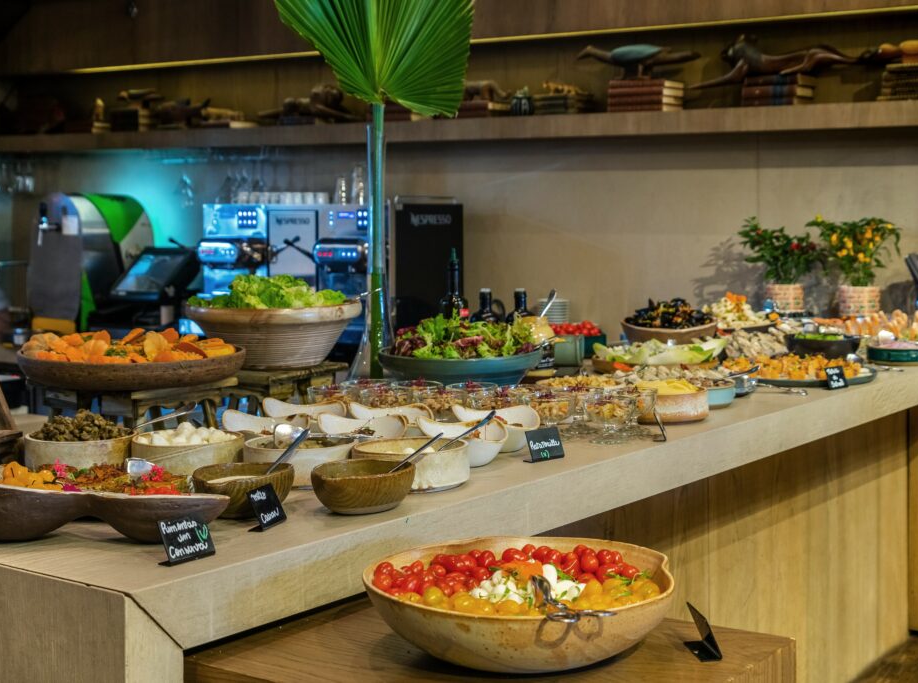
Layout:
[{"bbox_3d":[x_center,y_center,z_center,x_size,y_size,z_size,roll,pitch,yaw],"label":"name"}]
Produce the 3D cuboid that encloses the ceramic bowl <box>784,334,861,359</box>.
[{"bbox_3d":[1.125,0.022,4.050,0.240,0.075,0.240,0,5,0],"label":"ceramic bowl"}]

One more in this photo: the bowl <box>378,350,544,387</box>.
[{"bbox_3d":[0.004,0.075,3.380,0.420,0.110,0.420,0,5,0],"label":"bowl"}]

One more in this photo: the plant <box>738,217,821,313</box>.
[{"bbox_3d":[1.249,-0.298,5.100,0.315,0.370,0.280,0,5,0],"label":"plant"}]

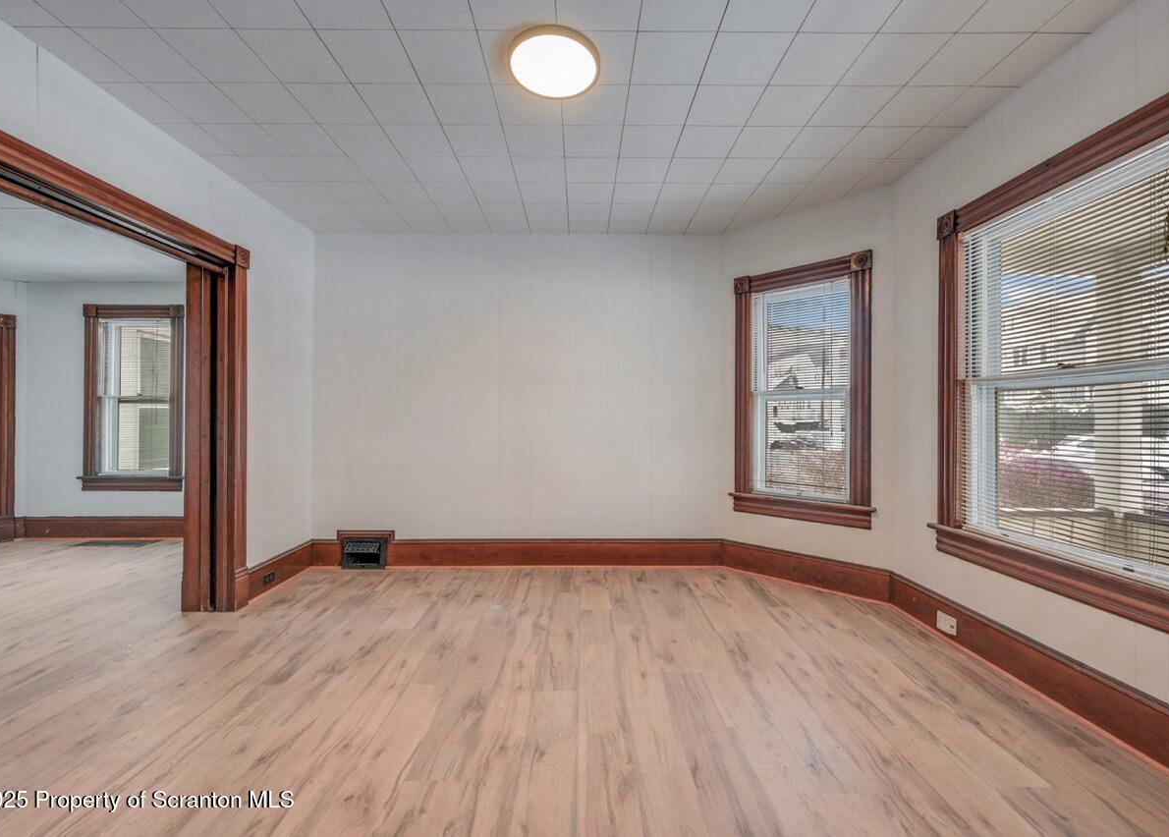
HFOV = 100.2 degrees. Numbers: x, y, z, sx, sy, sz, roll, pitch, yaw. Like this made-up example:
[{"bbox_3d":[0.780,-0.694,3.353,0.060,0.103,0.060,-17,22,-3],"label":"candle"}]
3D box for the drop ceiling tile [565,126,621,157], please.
[{"bbox_3d":[0.043,-1.493,2.628,0.305,0.016,0.305,0,0,-1],"label":"drop ceiling tile"}]

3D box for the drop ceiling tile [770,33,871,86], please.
[{"bbox_3d":[0.964,-1.474,2.008,0.305,0.015,0.303,0,0,0],"label":"drop ceiling tile"}]

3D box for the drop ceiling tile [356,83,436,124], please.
[{"bbox_3d":[-0.878,-1.490,2.314,0.305,0.016,0.305,0,0,-1],"label":"drop ceiling tile"}]

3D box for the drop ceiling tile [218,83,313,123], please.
[{"bbox_3d":[-1.477,-1.476,2.289,0.305,0.018,0.302,0,0,-1],"label":"drop ceiling tile"}]

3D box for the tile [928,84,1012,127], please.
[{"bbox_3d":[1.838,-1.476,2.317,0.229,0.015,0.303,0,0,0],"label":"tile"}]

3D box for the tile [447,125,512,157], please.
[{"bbox_3d":[-0.569,-1.481,2.603,0.305,0.016,0.305,0,1,-1],"label":"tile"}]

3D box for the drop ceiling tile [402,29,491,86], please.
[{"bbox_3d":[-0.560,-1.474,1.995,0.305,0.015,0.303,0,0,0],"label":"drop ceiling tile"}]

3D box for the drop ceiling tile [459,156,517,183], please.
[{"bbox_3d":[-0.575,-1.495,2.927,0.305,0.016,0.305,0,0,-1],"label":"drop ceiling tile"}]

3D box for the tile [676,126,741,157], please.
[{"bbox_3d":[0.651,-1.484,2.617,0.305,0.016,0.305,0,1,-1],"label":"tile"}]

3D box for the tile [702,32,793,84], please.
[{"bbox_3d":[0.658,-1.477,2.008,0.305,0.016,0.305,0,1,-1],"label":"tile"}]

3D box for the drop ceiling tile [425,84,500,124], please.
[{"bbox_3d":[-0.562,-1.475,2.297,0.305,0.015,0.303,0,0,0],"label":"drop ceiling tile"}]

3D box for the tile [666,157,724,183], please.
[{"bbox_3d":[0.651,-1.480,2.908,0.305,0.020,0.305,0,0,-1],"label":"tile"}]

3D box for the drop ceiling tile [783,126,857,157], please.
[{"bbox_3d":[1.263,-1.480,2.612,0.305,0.020,0.305,0,0,-1],"label":"drop ceiling tile"}]

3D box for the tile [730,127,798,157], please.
[{"bbox_3d":[0.959,-1.478,2.611,0.305,0.018,0.302,0,0,-1],"label":"tile"}]

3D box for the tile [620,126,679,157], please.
[{"bbox_3d":[0.349,-1.478,2.605,0.305,0.018,0.302,0,0,-1],"label":"tile"}]

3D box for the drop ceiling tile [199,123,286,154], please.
[{"bbox_3d":[-1.784,-1.477,2.585,0.305,0.020,0.305,0,0,-1],"label":"drop ceiling tile"}]

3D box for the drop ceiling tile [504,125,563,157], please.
[{"bbox_3d":[-0.261,-1.477,2.599,0.305,0.018,0.302,0,0,-1],"label":"drop ceiling tile"}]

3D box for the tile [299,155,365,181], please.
[{"bbox_3d":[-1.486,-1.482,2.896,0.305,0.016,0.305,0,1,-1],"label":"tile"}]

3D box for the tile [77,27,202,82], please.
[{"bbox_3d":[-1.799,-1.488,2.001,0.305,0.016,0.305,0,0,-1],"label":"tile"}]

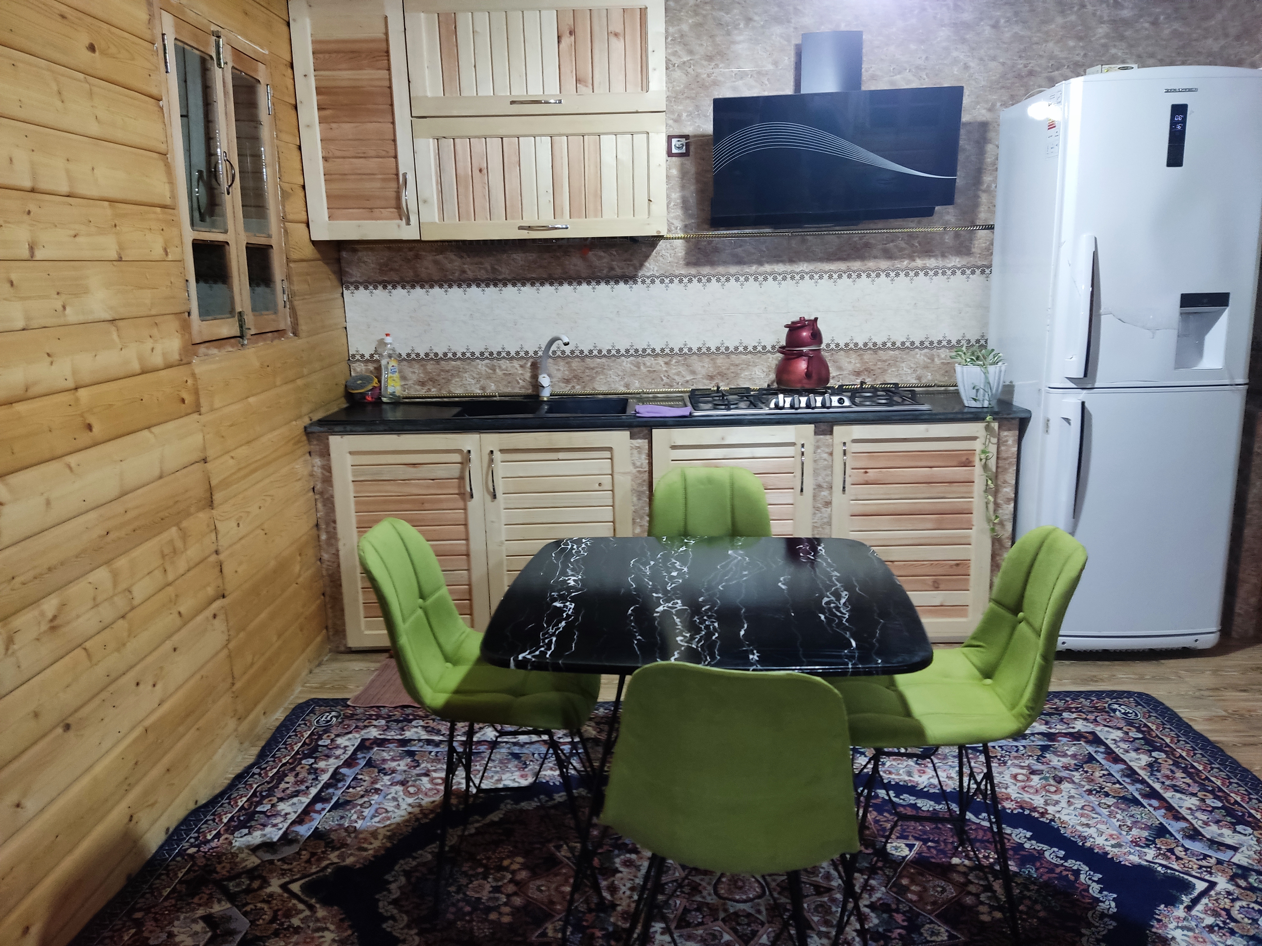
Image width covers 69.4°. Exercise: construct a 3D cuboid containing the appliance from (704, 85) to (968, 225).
[{"bbox_3d":[0.758,-1.197,3.510,0.890,0.440,0.340,-1,12,2],"label":"appliance"}]

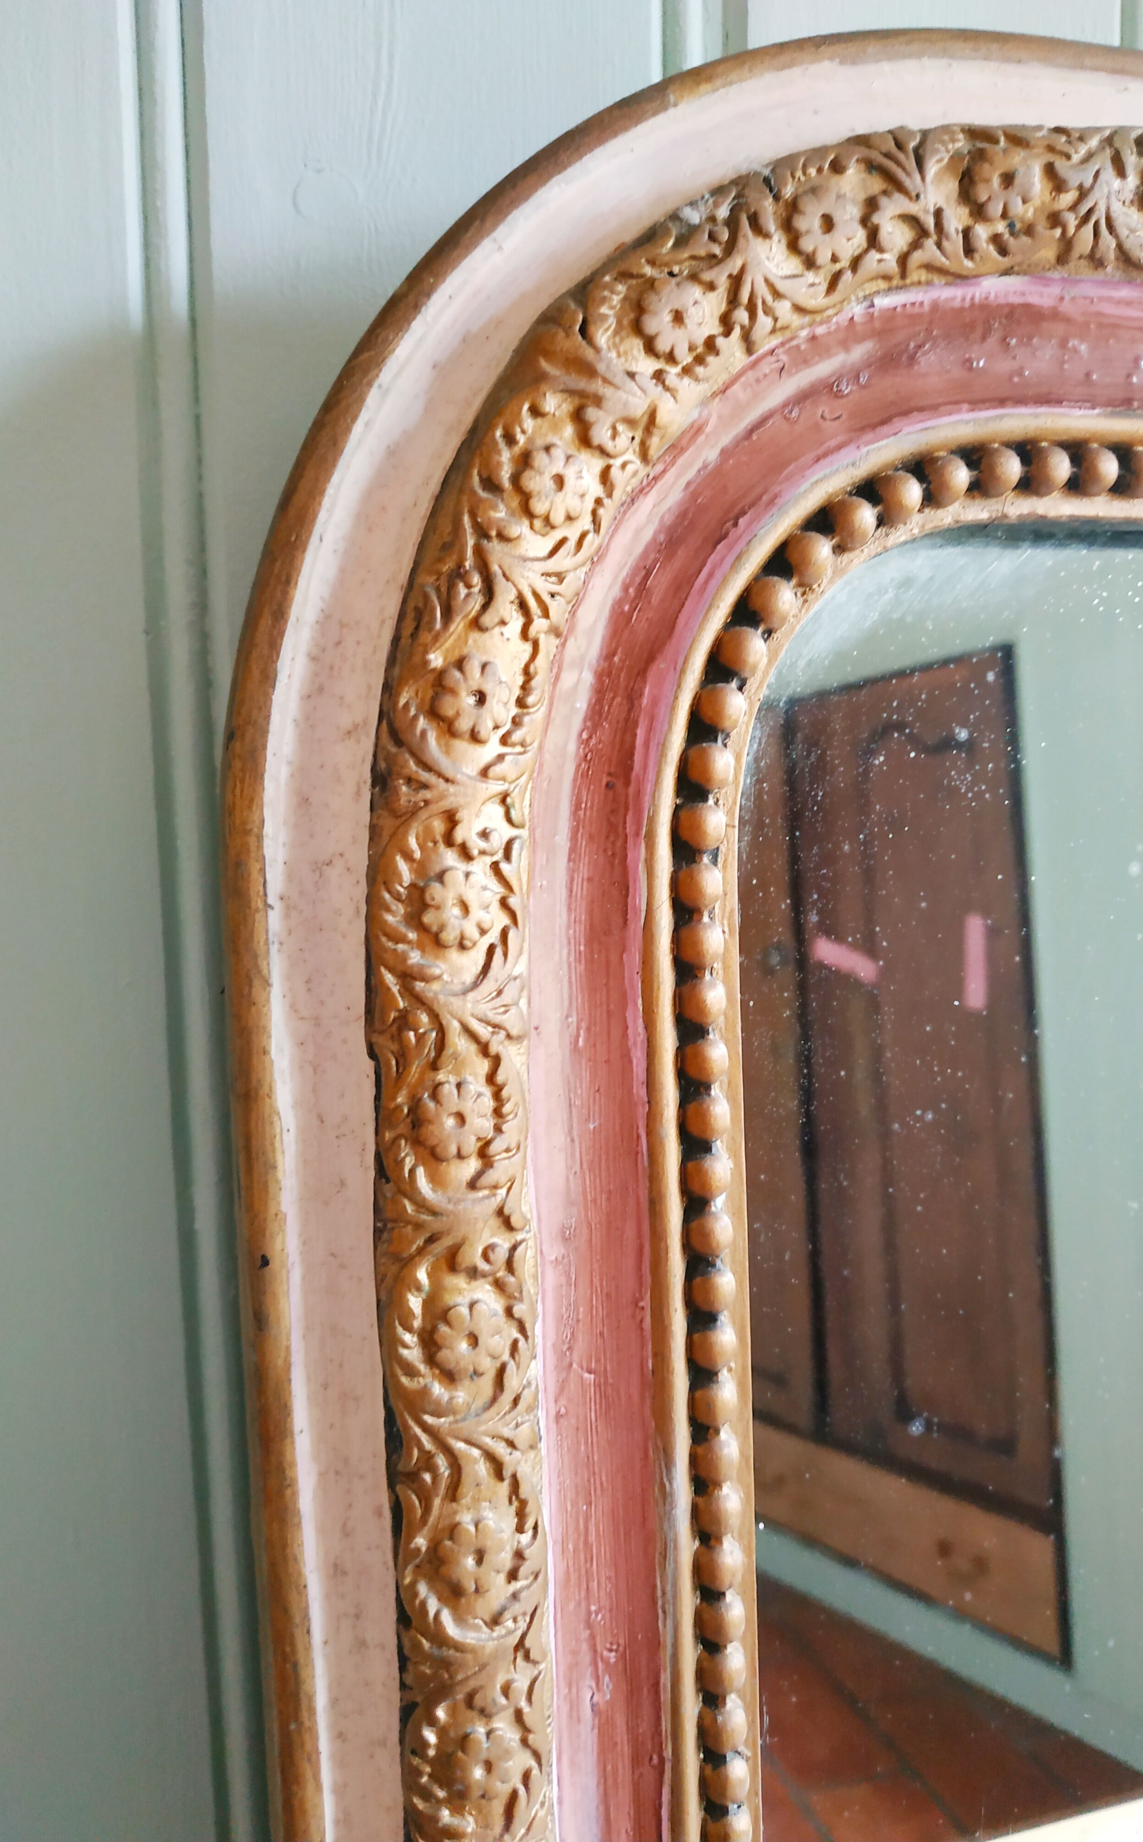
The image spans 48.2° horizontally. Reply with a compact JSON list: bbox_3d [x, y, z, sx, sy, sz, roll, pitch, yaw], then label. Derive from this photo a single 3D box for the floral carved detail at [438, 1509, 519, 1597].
[{"bbox_3d":[-0.022,0.149,0.302,0.019,0.021,0.005,-2,3,-12],"label":"floral carved detail"}]

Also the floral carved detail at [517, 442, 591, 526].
[{"bbox_3d":[-0.004,-0.100,0.293,0.018,0.019,0.005,-2,3,-12],"label":"floral carved detail"}]

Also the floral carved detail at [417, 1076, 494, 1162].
[{"bbox_3d":[-0.027,0.046,0.295,0.018,0.020,0.005,-2,3,-12],"label":"floral carved detail"}]

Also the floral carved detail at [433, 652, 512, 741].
[{"bbox_3d":[-0.022,-0.051,0.291,0.019,0.020,0.005,-2,3,-12],"label":"floral carved detail"}]

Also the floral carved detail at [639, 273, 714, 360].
[{"bbox_3d":[0.024,-0.140,0.297,0.018,0.019,0.005,-2,3,-12],"label":"floral carved detail"}]

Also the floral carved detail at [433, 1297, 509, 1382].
[{"bbox_3d":[-0.023,0.098,0.299,0.018,0.020,0.005,-2,3,-12],"label":"floral carved detail"}]

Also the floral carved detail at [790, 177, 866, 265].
[{"bbox_3d":[0.061,-0.166,0.303,0.019,0.020,0.005,-2,3,-12],"label":"floral carved detail"}]

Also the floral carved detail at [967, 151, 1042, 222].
[{"bbox_3d":[0.106,-0.179,0.312,0.020,0.018,0.005,-2,3,-12],"label":"floral carved detail"}]

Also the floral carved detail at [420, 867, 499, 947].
[{"bbox_3d":[-0.025,-0.003,0.293,0.018,0.019,0.005,-2,3,-12],"label":"floral carved detail"}]

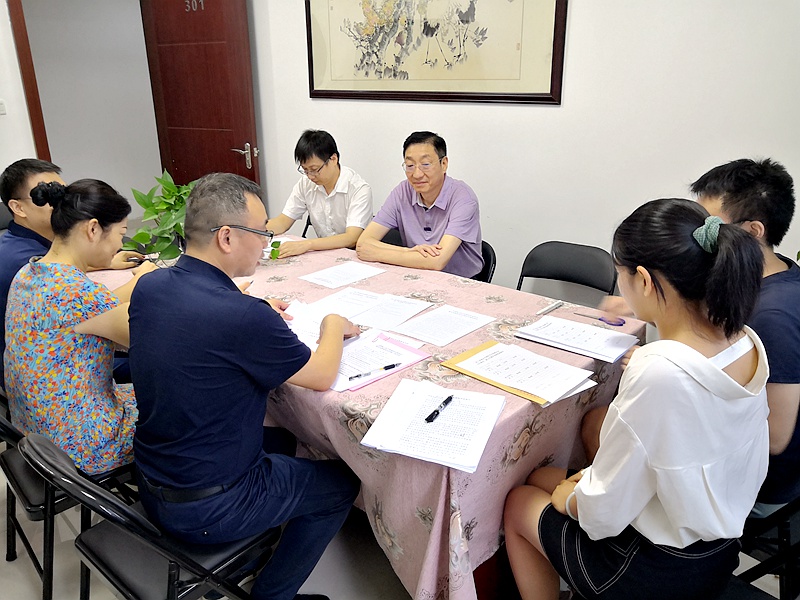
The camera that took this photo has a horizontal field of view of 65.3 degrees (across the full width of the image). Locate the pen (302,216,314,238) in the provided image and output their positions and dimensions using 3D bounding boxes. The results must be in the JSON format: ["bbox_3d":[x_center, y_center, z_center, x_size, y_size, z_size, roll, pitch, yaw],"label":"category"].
[{"bbox_3d":[-0.478,-0.377,3.200,0.014,0.125,0.014,17,0,0],"label":"pen"}]

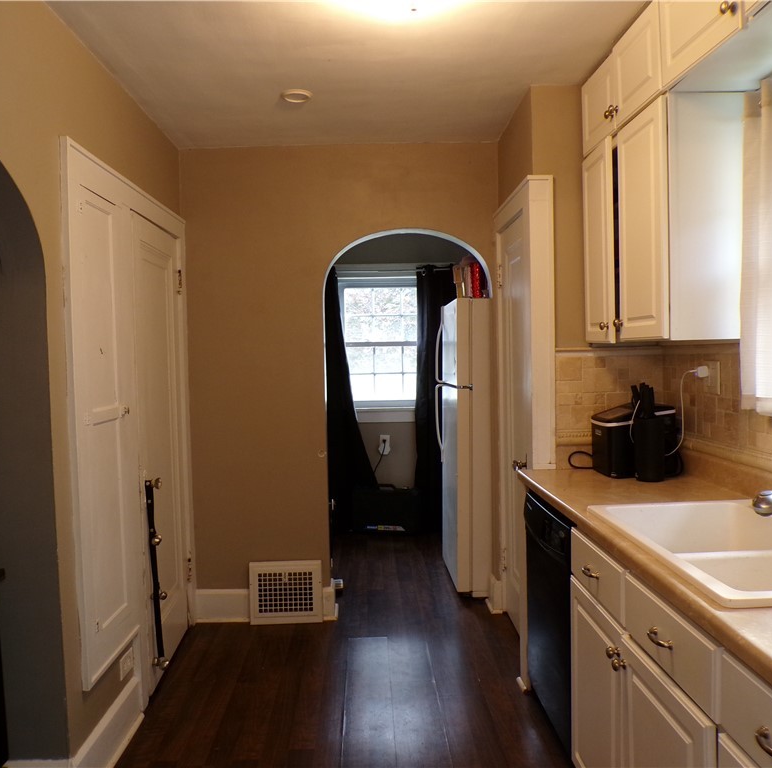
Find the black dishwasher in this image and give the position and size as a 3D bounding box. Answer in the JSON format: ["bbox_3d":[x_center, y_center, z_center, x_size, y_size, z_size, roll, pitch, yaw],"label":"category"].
[{"bbox_3d":[0.871,0.835,2.540,0.600,0.815,0.605,-1,2,-1],"label":"black dishwasher"}]

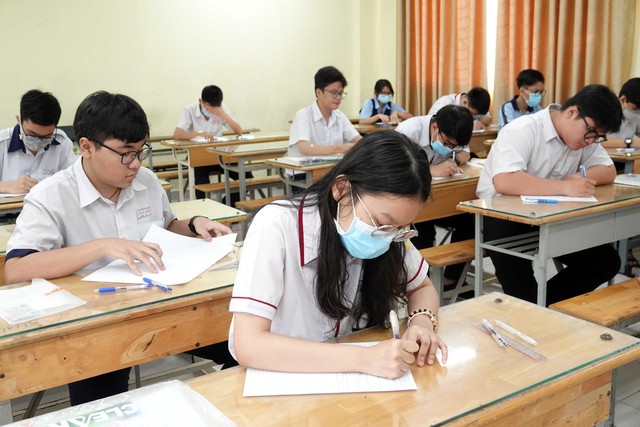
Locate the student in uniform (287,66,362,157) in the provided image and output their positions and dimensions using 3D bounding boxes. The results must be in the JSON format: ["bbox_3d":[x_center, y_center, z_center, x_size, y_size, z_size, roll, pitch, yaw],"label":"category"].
[{"bbox_3d":[0.071,-0.323,4.491,0.540,1.330,0.620,-9,14,-31],"label":"student in uniform"}]

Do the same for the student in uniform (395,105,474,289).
[{"bbox_3d":[0.677,-0.084,3.808,0.560,1.100,0.640,-9,14,-31],"label":"student in uniform"}]

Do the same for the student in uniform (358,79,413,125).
[{"bbox_3d":[0.724,-0.805,6.977,0.570,1.210,0.620,-9,14,-31],"label":"student in uniform"}]

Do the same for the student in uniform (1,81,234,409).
[{"bbox_3d":[-0.626,0.245,2.089,0.660,1.250,0.600,-9,14,-31],"label":"student in uniform"}]

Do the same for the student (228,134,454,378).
[{"bbox_3d":[0.007,0.393,1.491,0.540,1.160,0.600,-9,14,-31],"label":"student"}]

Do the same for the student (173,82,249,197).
[{"bbox_3d":[-1.012,-0.575,6.130,0.620,1.230,0.620,-9,14,-31],"label":"student"}]

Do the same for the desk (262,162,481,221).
[{"bbox_3d":[0.307,-0.011,4.365,1.200,0.755,0.440,-9,14,-31],"label":"desk"}]

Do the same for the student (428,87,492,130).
[{"bbox_3d":[1.321,-0.613,6.152,0.580,1.130,0.650,-9,14,-31],"label":"student"}]

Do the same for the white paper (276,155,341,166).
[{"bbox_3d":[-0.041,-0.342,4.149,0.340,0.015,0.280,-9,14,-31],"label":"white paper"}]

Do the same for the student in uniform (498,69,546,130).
[{"bbox_3d":[1.577,-0.475,5.106,0.520,1.270,0.600,-9,14,-31],"label":"student in uniform"}]

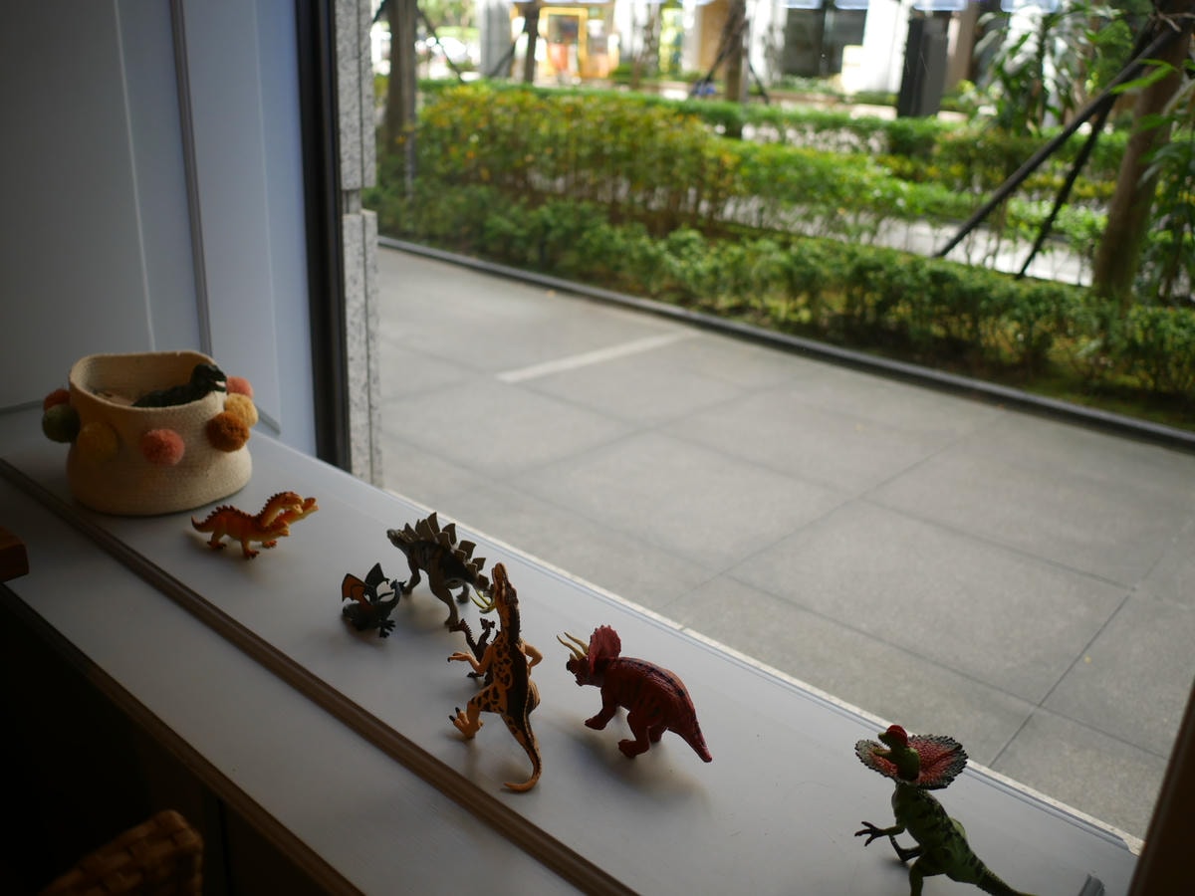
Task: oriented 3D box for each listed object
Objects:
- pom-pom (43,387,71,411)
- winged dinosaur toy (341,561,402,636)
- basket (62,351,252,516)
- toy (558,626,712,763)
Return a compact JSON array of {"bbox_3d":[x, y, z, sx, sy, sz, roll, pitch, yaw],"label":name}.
[{"bbox_3d":[-0.662,-0.051,1.280,0.045,0.045,0.045,20,27,37],"label":"pom-pom"},{"bbox_3d":[-0.217,0.144,1.007,0.074,0.062,0.049,15,24,28],"label":"winged dinosaur toy"},{"bbox_3d":[-0.544,-0.023,1.282,0.221,0.140,0.221,20,27,37],"label":"basket"},{"bbox_3d":[0.027,0.200,0.852,0.165,0.095,0.050,20,27,37],"label":"toy"}]

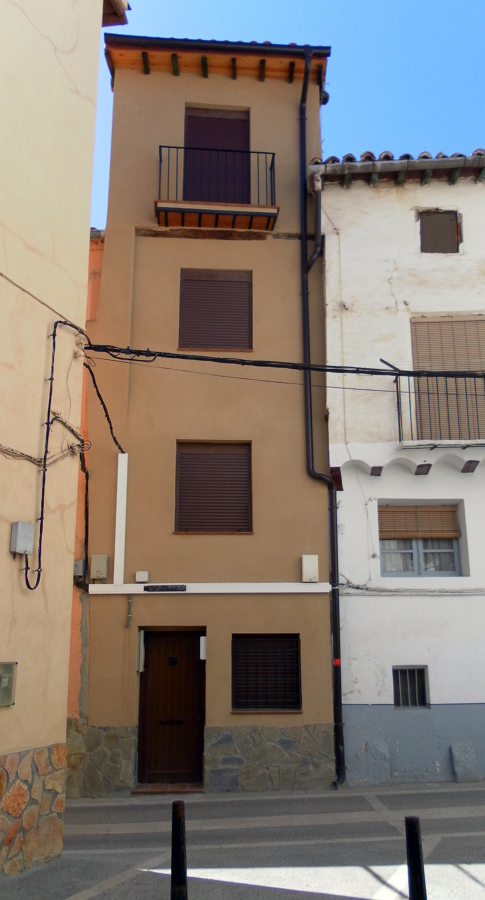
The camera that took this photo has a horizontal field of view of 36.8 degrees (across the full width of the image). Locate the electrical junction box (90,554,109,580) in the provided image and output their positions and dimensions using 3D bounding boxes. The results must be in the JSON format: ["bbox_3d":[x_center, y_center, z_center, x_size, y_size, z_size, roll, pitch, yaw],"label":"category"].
[{"bbox_3d":[-1.997,1.653,10.221,0.242,0.332,0.130,1,-13,-4],"label":"electrical junction box"}]

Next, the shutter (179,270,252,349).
[{"bbox_3d":[-0.414,-2.208,11.420,1.145,1.326,0.090,1,-13,-4],"label":"shutter"}]

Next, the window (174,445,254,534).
[{"bbox_3d":[-0.424,0.546,10.794,1.134,1.355,0.090,1,-13,-4],"label":"window"}]

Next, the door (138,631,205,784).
[{"bbox_3d":[-0.986,3.552,10.130,0.914,2.019,0.100,1,-13,-4],"label":"door"}]

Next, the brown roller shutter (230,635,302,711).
[{"bbox_3d":[0.339,3.122,10.224,0.973,1.030,0.100,1,-13,-4],"label":"brown roller shutter"}]

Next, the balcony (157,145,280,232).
[{"bbox_3d":[-0.396,-4.133,11.540,1.883,1.150,0.460,1,-13,-4],"label":"balcony"}]

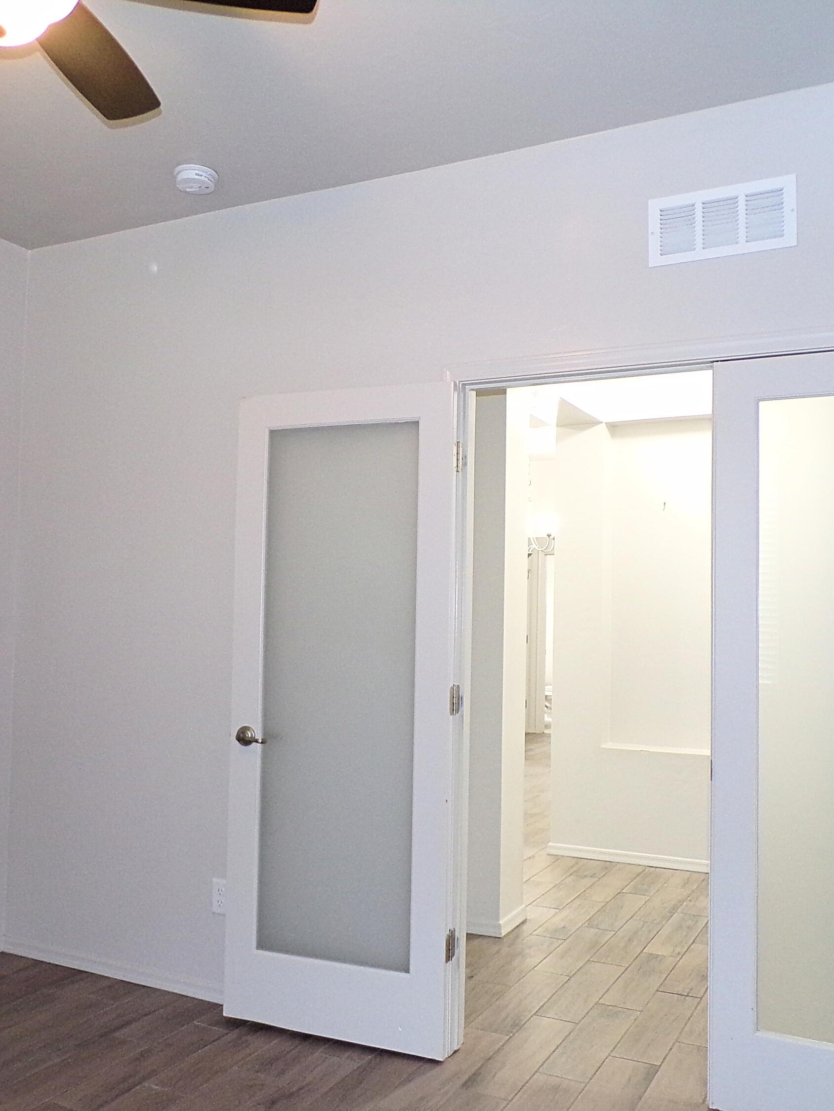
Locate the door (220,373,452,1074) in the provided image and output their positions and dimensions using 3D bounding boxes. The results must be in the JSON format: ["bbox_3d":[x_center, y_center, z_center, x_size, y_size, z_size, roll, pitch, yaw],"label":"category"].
[{"bbox_3d":[-0.250,0.479,3.236,0.767,2.020,0.042,0,-3,24],"label":"door"}]

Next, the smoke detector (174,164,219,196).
[{"bbox_3d":[-0.724,-1.234,3.378,0.140,0.047,0.140,1,-3,0],"label":"smoke detector"}]

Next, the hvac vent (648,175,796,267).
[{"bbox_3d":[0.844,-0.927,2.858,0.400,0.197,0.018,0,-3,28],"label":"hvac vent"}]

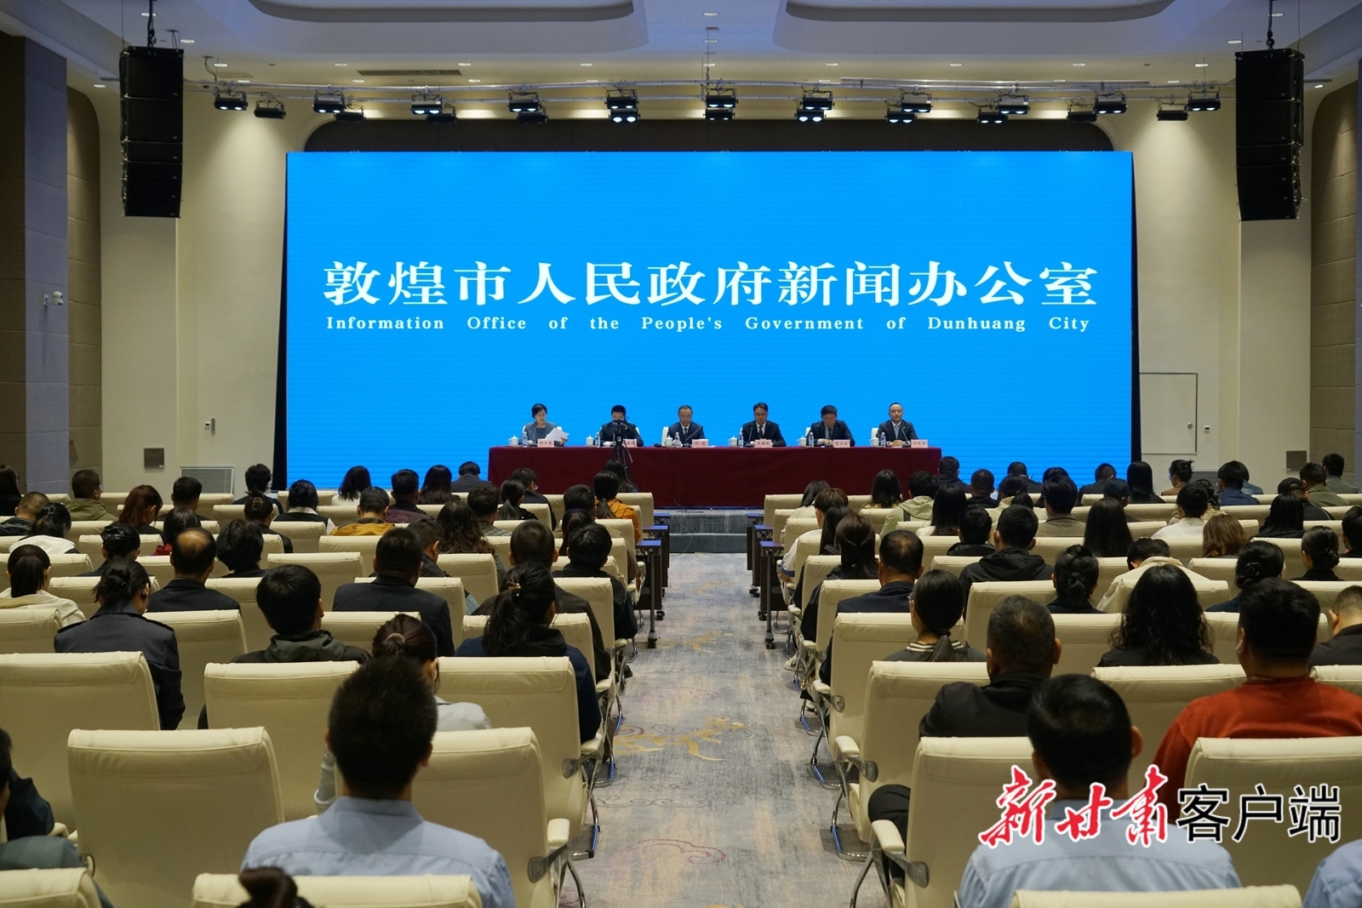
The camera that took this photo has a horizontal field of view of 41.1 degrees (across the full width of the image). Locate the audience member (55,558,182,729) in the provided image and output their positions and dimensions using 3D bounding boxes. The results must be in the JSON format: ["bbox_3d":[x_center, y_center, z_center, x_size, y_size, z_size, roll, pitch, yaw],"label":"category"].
[{"bbox_3d":[-1.941,0.970,6.420,0.490,1.220,0.750,0,1,2],"label":"audience member"}]

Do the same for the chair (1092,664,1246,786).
[{"bbox_3d":[1.503,1.135,6.015,0.660,0.967,0.660,0,2,-5],"label":"chair"}]

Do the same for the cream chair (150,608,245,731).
[{"bbox_3d":[-2.058,1.087,7.541,0.650,0.930,0.640,0,1,-6],"label":"cream chair"}]

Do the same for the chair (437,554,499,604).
[{"bbox_3d":[-1.245,1.008,10.013,0.660,0.967,0.660,0,2,1],"label":"chair"}]

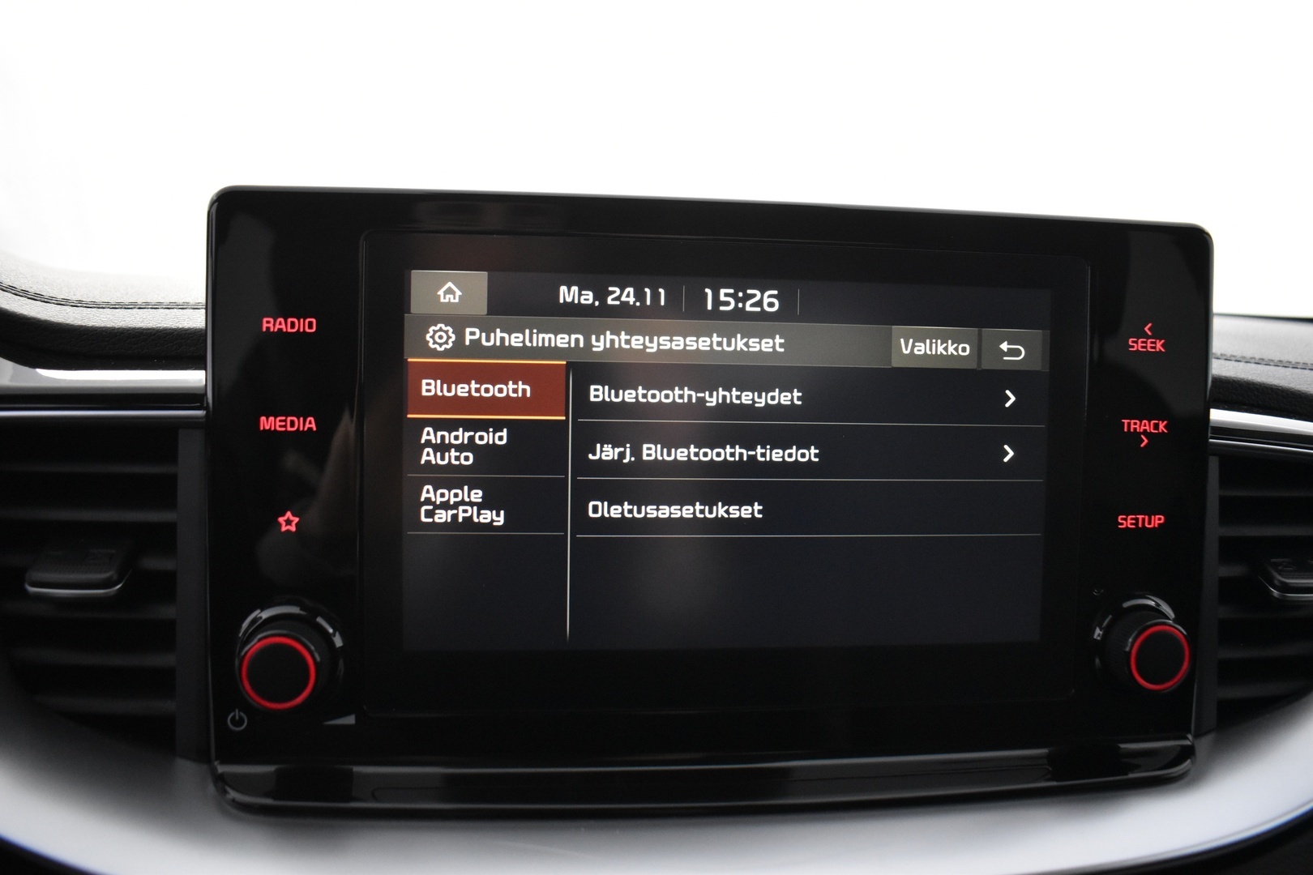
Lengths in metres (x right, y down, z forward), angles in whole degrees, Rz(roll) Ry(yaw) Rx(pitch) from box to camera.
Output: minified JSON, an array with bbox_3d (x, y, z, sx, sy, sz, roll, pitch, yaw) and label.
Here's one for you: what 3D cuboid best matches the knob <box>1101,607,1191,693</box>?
[{"bbox_3d":[0.138,0.060,0.277,0.021,0.021,0.013,1,2,-7],"label":"knob"}]

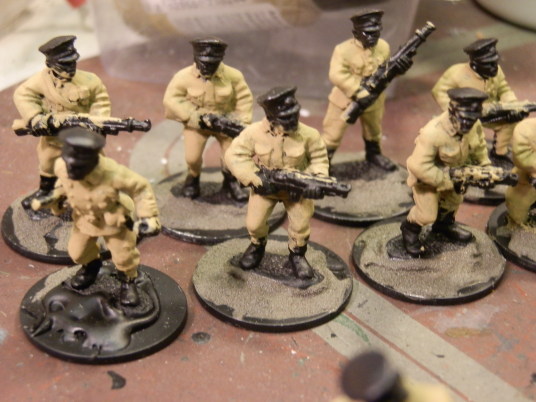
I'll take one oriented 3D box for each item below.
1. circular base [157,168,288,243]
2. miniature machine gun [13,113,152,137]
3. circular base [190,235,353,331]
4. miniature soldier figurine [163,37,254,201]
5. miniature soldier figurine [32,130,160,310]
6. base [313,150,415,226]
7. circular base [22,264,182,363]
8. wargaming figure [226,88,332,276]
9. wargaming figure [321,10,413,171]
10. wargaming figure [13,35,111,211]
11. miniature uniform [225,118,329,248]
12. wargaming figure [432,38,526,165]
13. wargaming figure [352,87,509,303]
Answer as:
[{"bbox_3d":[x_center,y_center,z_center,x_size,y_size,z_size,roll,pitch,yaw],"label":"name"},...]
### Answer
[{"bbox_3d":[-0.009,0.000,0.171,0.025,0.002,0.025,1,30,0],"label":"circular base"},{"bbox_3d":[-0.032,-0.013,0.161,0.024,0.004,0.003,3,30,7],"label":"miniature machine gun"},{"bbox_3d":[0.001,0.012,0.151,0.025,0.002,0.025,1,30,-1],"label":"circular base"},{"bbox_3d":[-0.011,-0.014,0.165,0.017,0.030,0.012,-2,30,-5],"label":"miniature soldier figurine"},{"bbox_3d":[-0.025,0.002,0.138,0.019,0.028,0.014,3,30,3],"label":"miniature soldier figurine"},{"bbox_3d":[0.016,-0.003,0.177,0.025,0.002,0.025,2,30,0],"label":"base"},{"bbox_3d":[-0.025,0.015,0.143,0.025,0.003,0.025,2,30,0],"label":"circular base"},{"bbox_3d":[0.002,-0.002,0.143,0.017,0.031,0.013,-4,31,-10],"label":"wargaming figure"},{"bbox_3d":[0.019,-0.021,0.175,0.018,0.030,0.014,-11,33,-21],"label":"wargaming figure"},{"bbox_3d":[-0.036,-0.014,0.163,0.018,0.030,0.013,-8,31,-15],"label":"wargaming figure"},{"bbox_3d":[0.001,-0.001,0.144,0.017,0.023,0.013,-4,31,-10],"label":"miniature uniform"},{"bbox_3d":[0.039,-0.018,0.175,0.018,0.028,0.015,-14,34,-26],"label":"wargaming figure"},{"bbox_3d":[0.027,-0.003,0.150,0.025,0.031,0.025,-22,38,-35],"label":"wargaming figure"}]

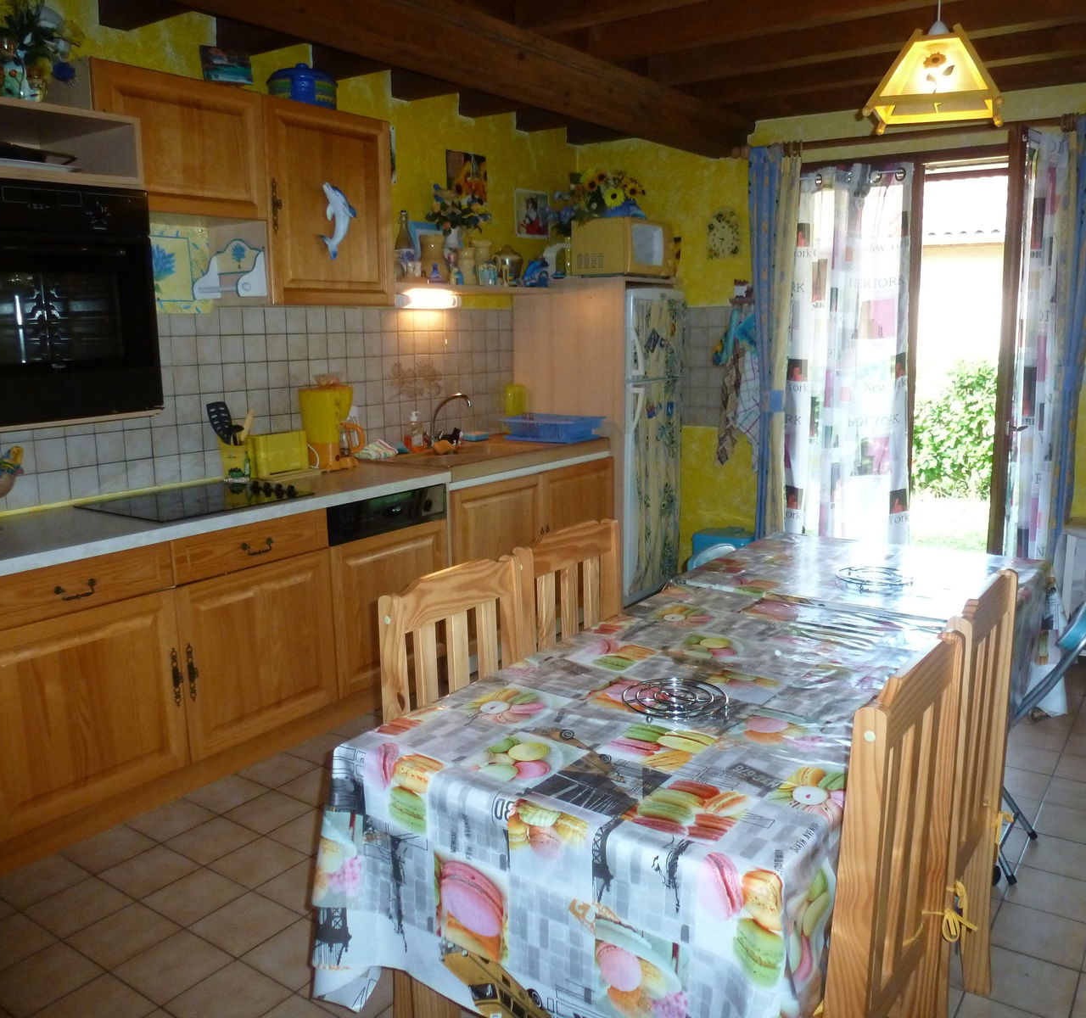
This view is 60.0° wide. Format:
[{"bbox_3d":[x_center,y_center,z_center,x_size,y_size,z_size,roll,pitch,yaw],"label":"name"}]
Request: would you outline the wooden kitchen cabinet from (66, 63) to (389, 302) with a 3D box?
[{"bbox_3d":[-1.096,-1.083,3.362,0.360,0.711,1.235,7,13,35],"label":"wooden kitchen cabinet"}]

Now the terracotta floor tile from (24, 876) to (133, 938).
[{"bbox_3d":[-1.164,1.001,2.364,0.195,0.010,0.195,7,13,35],"label":"terracotta floor tile"}]

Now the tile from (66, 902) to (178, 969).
[{"bbox_3d":[-1.003,1.021,2.246,0.195,0.010,0.195,7,13,35],"label":"tile"}]

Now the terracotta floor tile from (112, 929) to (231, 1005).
[{"bbox_3d":[-0.841,1.039,2.130,0.195,0.010,0.195,7,13,35],"label":"terracotta floor tile"}]

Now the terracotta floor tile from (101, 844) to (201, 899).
[{"bbox_3d":[-1.025,0.941,2.449,0.192,0.010,0.192,6,12,36],"label":"terracotta floor tile"}]

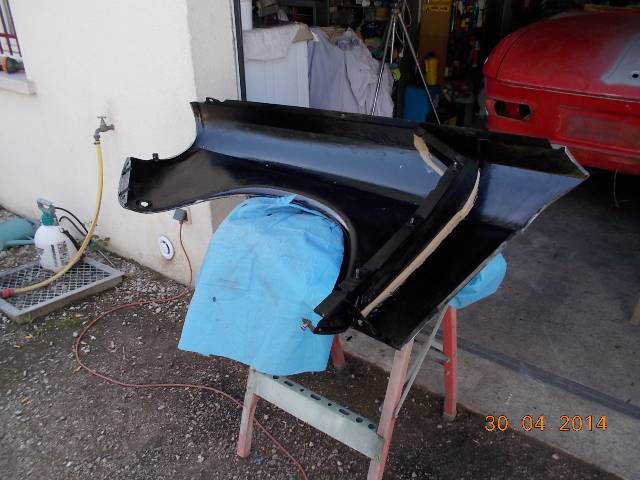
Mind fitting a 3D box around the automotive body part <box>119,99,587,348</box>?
[{"bbox_3d":[-0.060,-0.130,1.416,1.297,0.268,0.620,17,41,32],"label":"automotive body part"}]

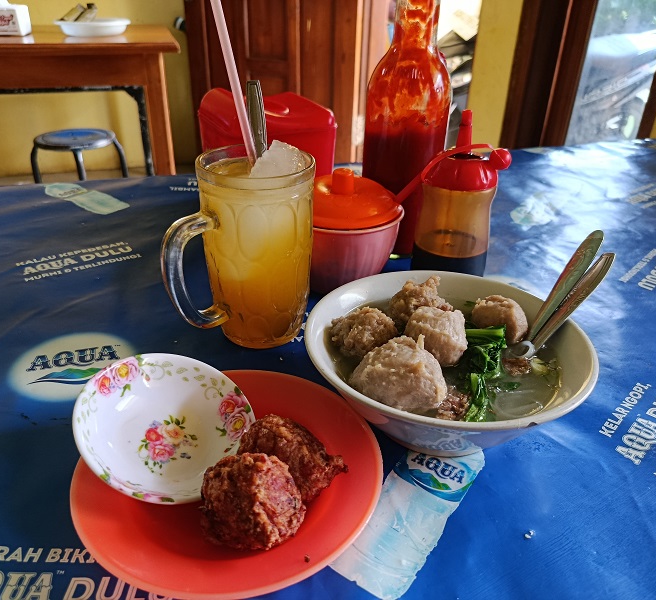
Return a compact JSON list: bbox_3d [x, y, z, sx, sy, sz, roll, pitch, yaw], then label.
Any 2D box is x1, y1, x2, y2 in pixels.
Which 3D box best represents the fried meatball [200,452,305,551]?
[{"bbox_3d":[-0.033,0.089,0.245,0.045,0.043,0.043,2,29,0],"label":"fried meatball"}]

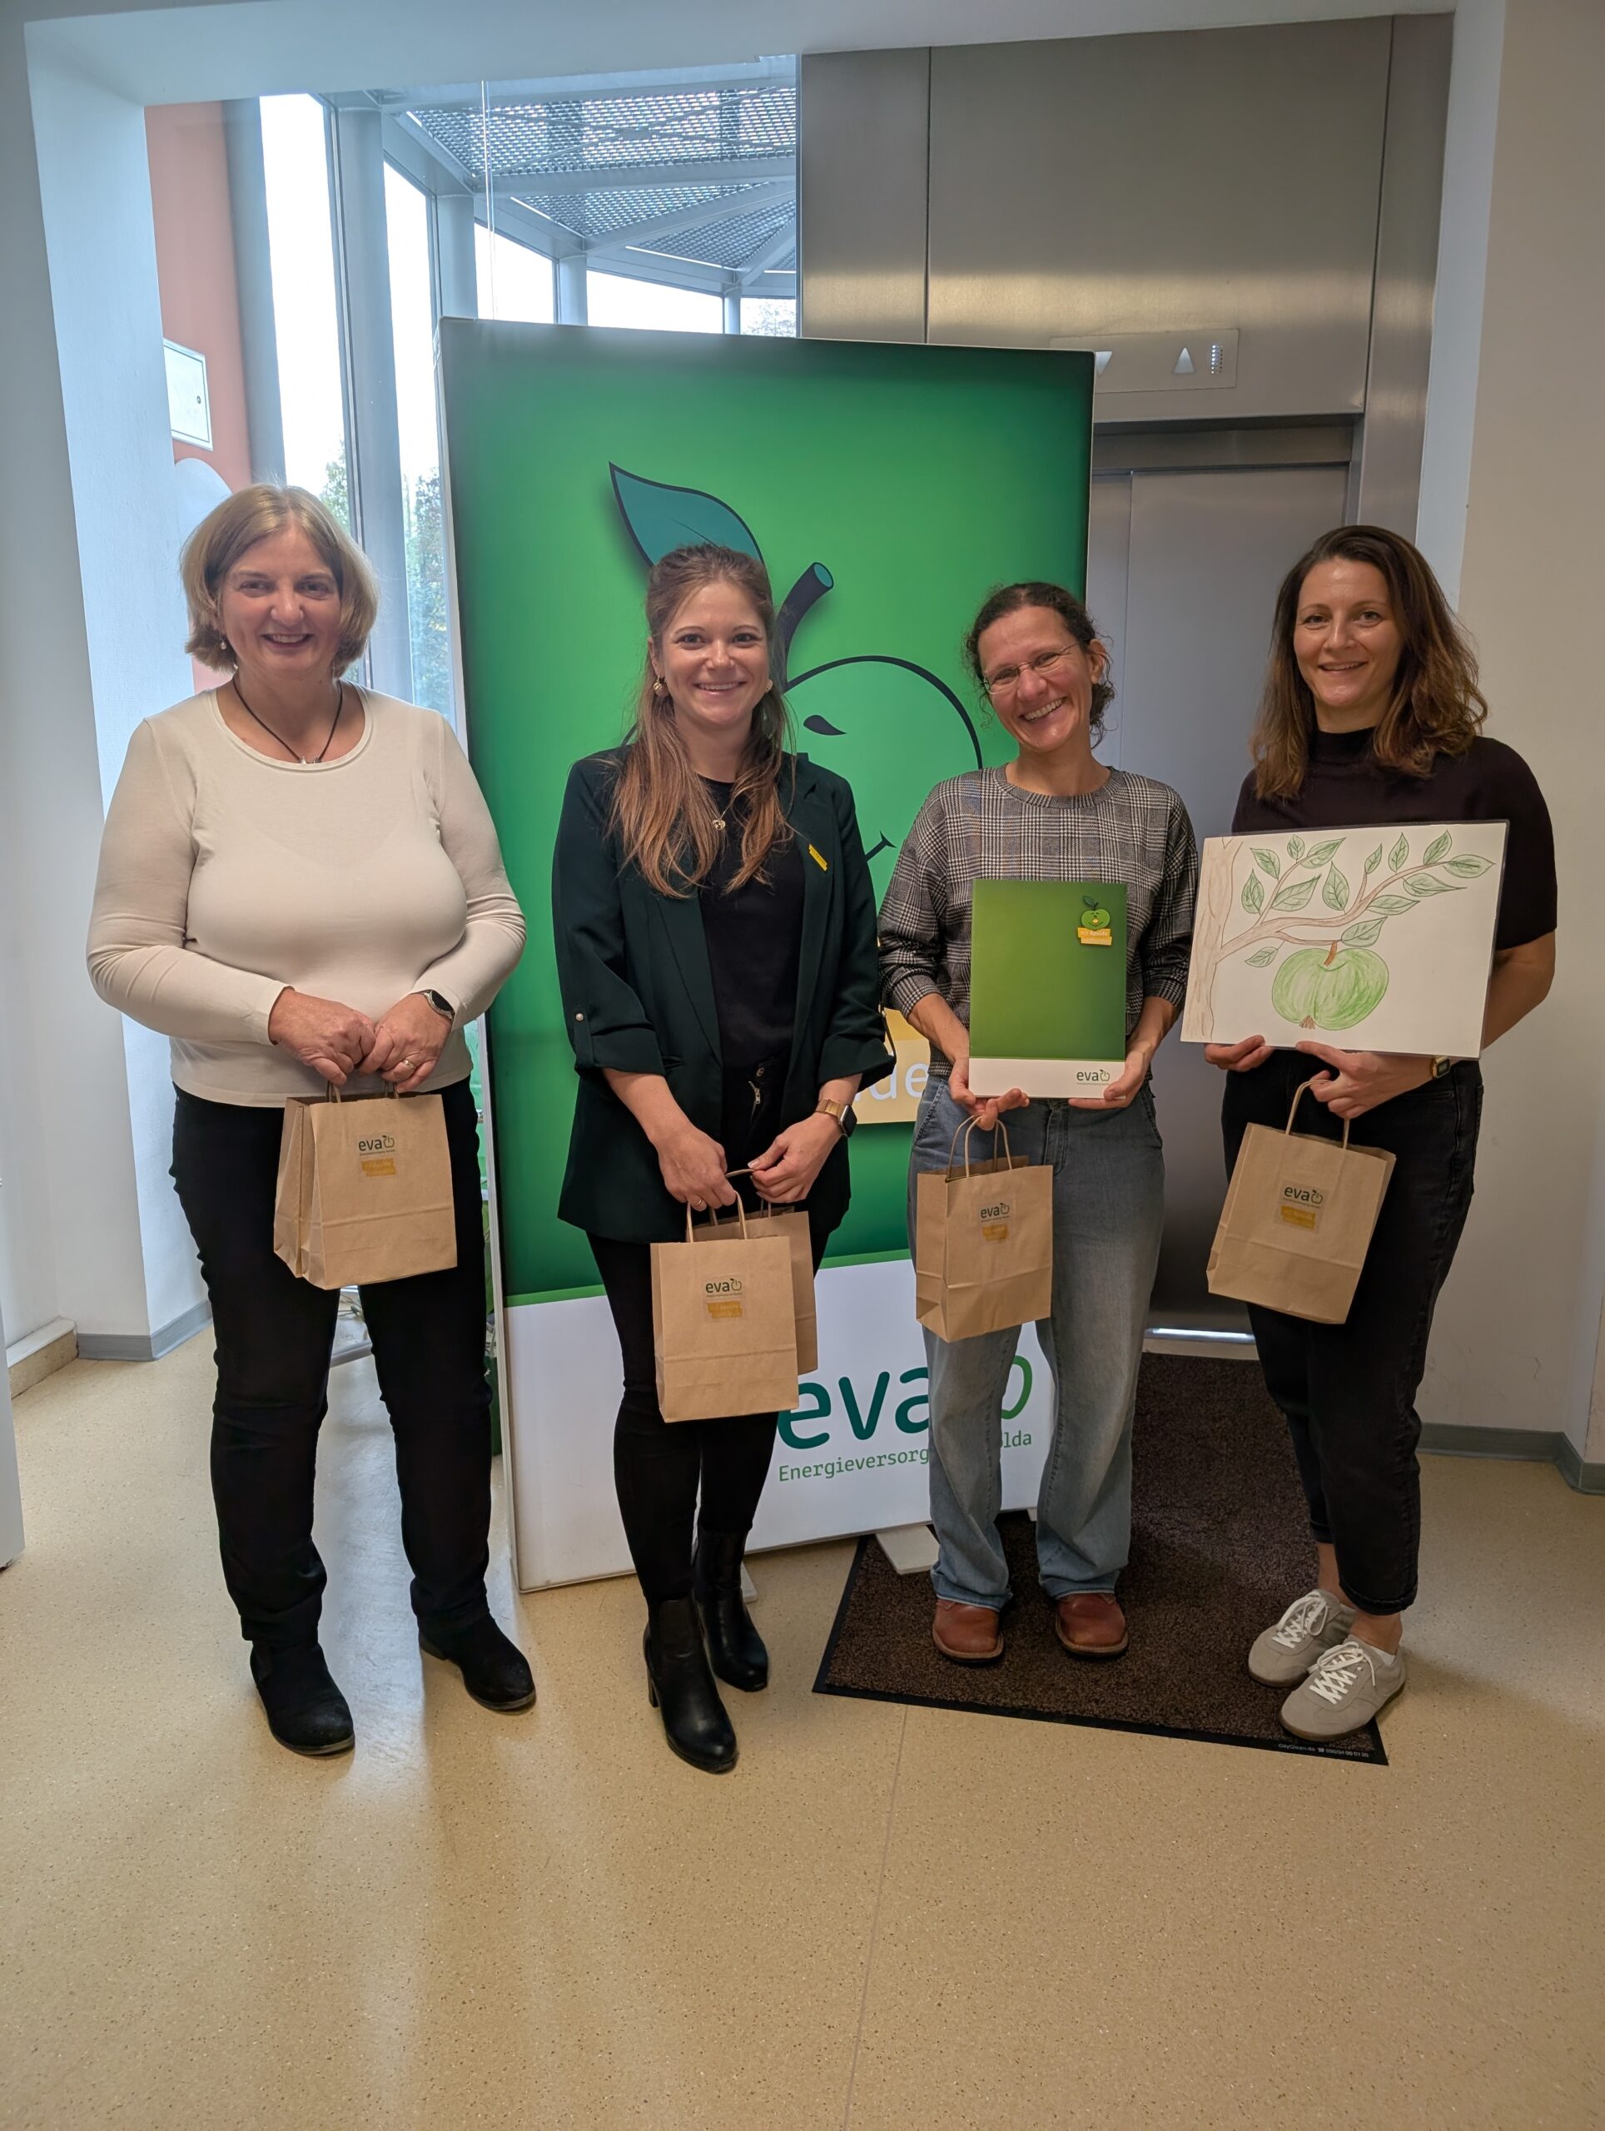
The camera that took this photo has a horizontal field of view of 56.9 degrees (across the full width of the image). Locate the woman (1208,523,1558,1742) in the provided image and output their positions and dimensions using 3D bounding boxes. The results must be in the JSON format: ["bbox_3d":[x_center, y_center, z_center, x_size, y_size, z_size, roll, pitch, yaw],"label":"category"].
[{"bbox_3d":[0.811,0.124,2.112,0.500,1.705,0.410,8,14,35],"label":"woman"}]

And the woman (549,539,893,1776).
[{"bbox_3d":[-0.112,0.146,2.080,0.490,1.685,0.410,-3,12,-15],"label":"woman"}]

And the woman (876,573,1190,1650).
[{"bbox_3d":[0.351,0.130,2.260,0.480,1.640,0.380,1,11,5],"label":"woman"}]

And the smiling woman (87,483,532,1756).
[{"bbox_3d":[-0.674,0.107,2.092,0.600,1.760,0.420,-6,13,-26],"label":"smiling woman"}]

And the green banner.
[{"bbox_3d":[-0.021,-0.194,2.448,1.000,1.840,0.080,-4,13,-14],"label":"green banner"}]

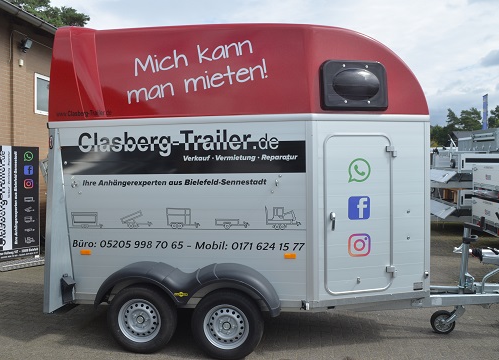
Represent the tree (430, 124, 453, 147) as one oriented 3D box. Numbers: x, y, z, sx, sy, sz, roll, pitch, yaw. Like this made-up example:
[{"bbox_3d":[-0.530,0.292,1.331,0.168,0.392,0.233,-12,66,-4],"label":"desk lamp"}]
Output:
[{"bbox_3d":[24.525,-3.491,58.089,3.800,7.273,3.800,0,1,0],"label":"tree"}]

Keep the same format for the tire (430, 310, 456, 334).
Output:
[{"bbox_3d":[1.847,1.357,4.300,0.225,0.225,0.070,0,1,11],"label":"tire"}]

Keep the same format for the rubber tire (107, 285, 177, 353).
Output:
[{"bbox_3d":[-0.909,1.190,3.900,0.590,0.585,0.180,0,1,11],"label":"rubber tire"}]

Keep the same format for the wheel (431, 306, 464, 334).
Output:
[{"bbox_3d":[1.885,1.339,4.300,0.310,0.265,0.095,0,1,11],"label":"wheel"}]

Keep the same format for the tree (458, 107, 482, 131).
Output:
[{"bbox_3d":[31.802,-5.303,65.129,4.000,10.551,4.000,0,1,0],"label":"tree"}]

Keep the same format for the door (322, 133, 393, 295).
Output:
[{"bbox_3d":[0.940,0.287,3.865,0.655,1.375,0.045,-1,1,-14],"label":"door"}]

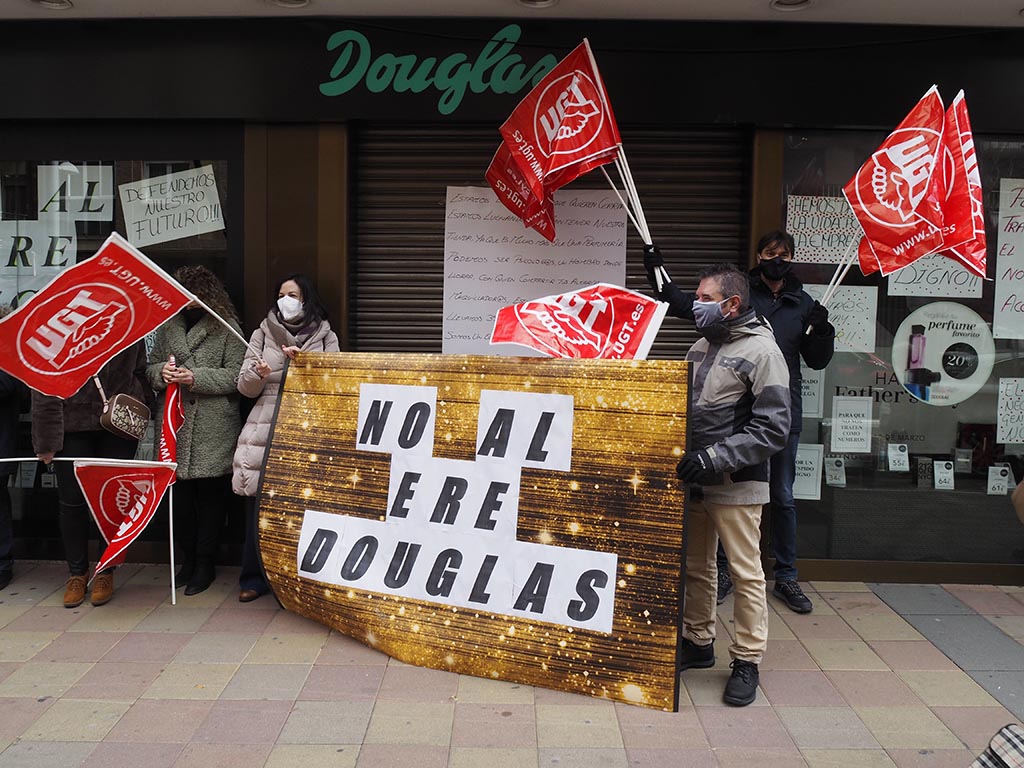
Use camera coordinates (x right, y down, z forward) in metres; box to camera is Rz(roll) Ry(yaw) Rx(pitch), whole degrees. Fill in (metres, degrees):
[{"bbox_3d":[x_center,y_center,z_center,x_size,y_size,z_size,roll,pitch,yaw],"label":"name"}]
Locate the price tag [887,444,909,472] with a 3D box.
[{"bbox_3d":[2.141,0.411,4.600,0.110,0.155,0.040,1,5,0],"label":"price tag"}]

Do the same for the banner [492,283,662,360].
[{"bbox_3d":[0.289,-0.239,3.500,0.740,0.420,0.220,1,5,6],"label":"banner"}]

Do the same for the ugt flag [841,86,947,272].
[{"bbox_3d":[1.792,-0.942,3.870,0.450,0.870,0.240,2,6,11],"label":"ugt flag"}]

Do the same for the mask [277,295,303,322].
[{"bbox_3d":[-1.096,-0.374,4.080,0.125,0.135,0.090,2,6,9],"label":"mask"}]

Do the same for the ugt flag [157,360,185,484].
[{"bbox_3d":[-1.683,0.189,4.070,0.135,0.600,0.110,1,5,0],"label":"ugt flag"}]

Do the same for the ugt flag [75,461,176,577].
[{"bbox_3d":[-1.801,0.627,3.860,0.480,0.540,0.150,1,5,-3],"label":"ugt flag"}]

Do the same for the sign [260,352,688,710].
[{"bbox_3d":[-0.271,0.524,3.411,1.970,1.310,0.200,3,6,25],"label":"sign"}]

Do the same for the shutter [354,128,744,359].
[{"bbox_3d":[0.202,-0.187,4.575,2.150,2.430,0.080,1,5,0],"label":"shutter"}]

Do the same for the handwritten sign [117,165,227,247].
[{"bbox_3d":[-1.832,-0.955,4.470,0.500,0.350,0.012,-12,5,1],"label":"handwritten sign"}]

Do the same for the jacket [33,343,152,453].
[{"bbox_3d":[-2.117,0.023,4.170,0.560,0.640,0.320,0,6,-10],"label":"jacket"}]

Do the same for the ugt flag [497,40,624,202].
[{"bbox_3d":[0.223,-1.230,3.880,0.550,0.730,0.200,1,5,6],"label":"ugt flag"}]

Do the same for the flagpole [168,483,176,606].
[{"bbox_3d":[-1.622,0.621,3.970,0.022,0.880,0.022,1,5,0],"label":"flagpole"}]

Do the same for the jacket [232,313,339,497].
[{"bbox_3d":[-1.097,0.100,4.030,0.480,0.900,0.370,2,5,11],"label":"jacket"}]

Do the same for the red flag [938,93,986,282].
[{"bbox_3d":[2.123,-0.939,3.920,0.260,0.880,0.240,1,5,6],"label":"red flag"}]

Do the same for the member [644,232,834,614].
[{"bbox_3d":[1.120,0.154,4.060,0.870,1.810,0.480,1,5,3],"label":"member"}]

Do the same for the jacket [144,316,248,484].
[{"bbox_3d":[-1.559,0.062,4.080,0.460,0.830,0.360,1,5,6],"label":"jacket"}]

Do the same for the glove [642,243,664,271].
[{"bbox_3d":[0.676,-0.610,3.960,0.105,0.140,0.110,2,6,17],"label":"glove"}]

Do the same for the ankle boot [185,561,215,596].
[{"bbox_3d":[-1.636,1.019,4.350,0.095,0.140,0.250,2,6,9],"label":"ankle boot"}]

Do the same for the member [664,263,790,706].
[{"bbox_3d":[0.882,0.377,3.300,0.450,1.690,0.530,-3,7,-35],"label":"member"}]

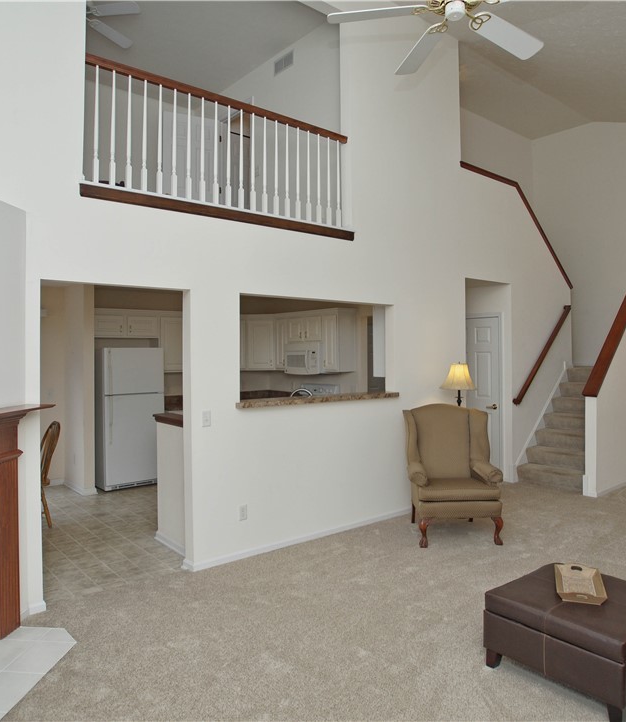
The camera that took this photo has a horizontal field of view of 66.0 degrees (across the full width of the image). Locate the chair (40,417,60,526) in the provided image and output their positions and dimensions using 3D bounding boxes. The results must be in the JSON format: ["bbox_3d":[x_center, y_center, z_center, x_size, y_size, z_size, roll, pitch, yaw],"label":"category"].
[{"bbox_3d":[-2.659,1.063,4.466,0.530,0.980,0.460,-1,0,-38],"label":"chair"}]

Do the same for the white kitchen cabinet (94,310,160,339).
[{"bbox_3d":[-2.516,-0.479,6.421,0.800,0.370,0.340,-1,0,-38],"label":"white kitchen cabinet"}]

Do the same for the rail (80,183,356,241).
[{"bbox_3d":[-0.554,-1.117,3.745,2.270,0.090,0.100,-1,0,-34],"label":"rail"}]

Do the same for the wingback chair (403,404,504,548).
[{"bbox_3d":[1.215,0.955,4.250,0.780,1.110,0.800,-1,0,-2],"label":"wingback chair"}]

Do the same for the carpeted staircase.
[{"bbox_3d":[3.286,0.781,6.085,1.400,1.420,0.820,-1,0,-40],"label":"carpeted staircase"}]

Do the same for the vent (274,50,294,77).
[{"bbox_3d":[-0.291,-2.997,4.846,0.020,0.150,0.330,-1,0,-38],"label":"vent"}]

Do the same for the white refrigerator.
[{"bbox_3d":[-2.405,0.698,6.227,0.730,1.700,0.740,-1,0,-38],"label":"white refrigerator"}]

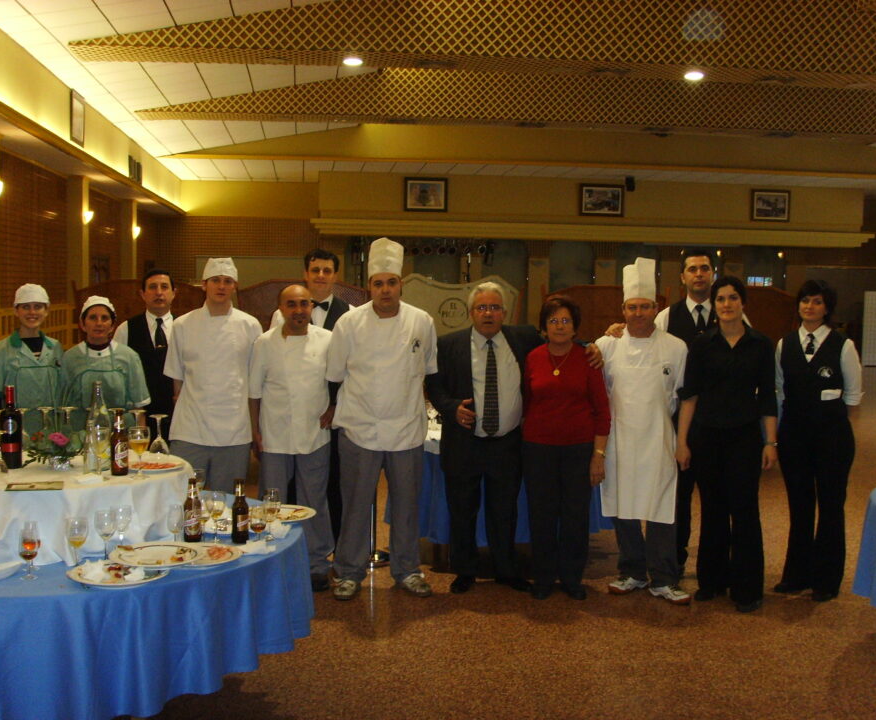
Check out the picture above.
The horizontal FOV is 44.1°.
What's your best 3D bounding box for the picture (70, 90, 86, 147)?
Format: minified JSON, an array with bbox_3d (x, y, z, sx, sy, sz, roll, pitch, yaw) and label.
[{"bbox_3d":[-3.804,-2.542,11.429,0.040,0.523,0.730,1,4,-7],"label":"picture"}]

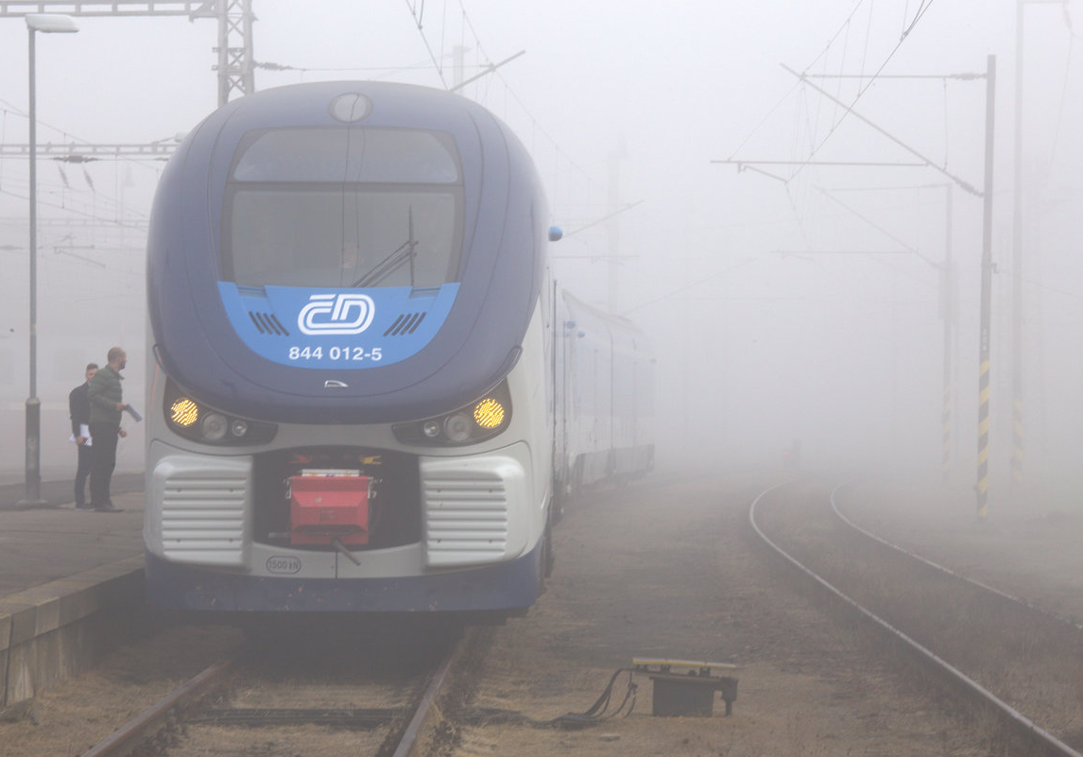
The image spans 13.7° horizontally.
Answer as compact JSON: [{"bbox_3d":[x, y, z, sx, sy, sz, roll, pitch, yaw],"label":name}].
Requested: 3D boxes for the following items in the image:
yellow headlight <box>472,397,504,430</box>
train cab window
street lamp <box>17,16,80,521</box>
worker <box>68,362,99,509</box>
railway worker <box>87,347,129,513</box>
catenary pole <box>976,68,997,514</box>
[{"bbox_3d":[-0.362,0.239,30.800,0.215,0.215,0.100,0,0,0],"label":"yellow headlight"},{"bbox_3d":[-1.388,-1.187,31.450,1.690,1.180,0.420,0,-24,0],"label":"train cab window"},{"bbox_3d":[-5.808,-1.378,53.000,0.730,5.780,0.380,0,0,0],"label":"street lamp"},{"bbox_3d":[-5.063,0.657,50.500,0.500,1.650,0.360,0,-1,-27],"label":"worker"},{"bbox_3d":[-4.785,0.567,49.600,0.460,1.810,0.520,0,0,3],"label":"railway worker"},{"bbox_3d":[7.466,-1.536,75.500,0.200,7.760,0.180,1,0,0],"label":"catenary pole"}]

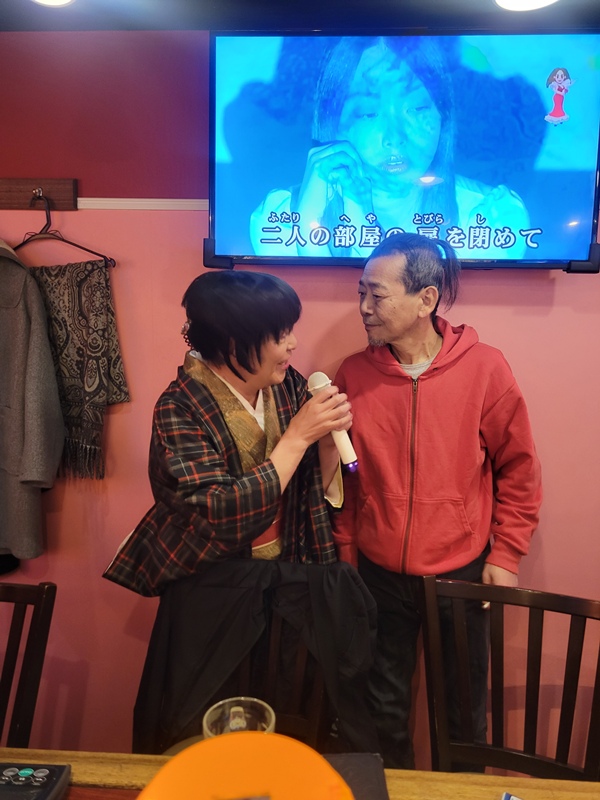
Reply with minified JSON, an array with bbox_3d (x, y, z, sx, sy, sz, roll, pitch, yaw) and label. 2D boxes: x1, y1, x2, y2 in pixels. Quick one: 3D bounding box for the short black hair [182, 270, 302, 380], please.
[{"bbox_3d":[-0.130,-0.167,1.340,0.250,0.240,0.215,4,7,28],"label":"short black hair"}]

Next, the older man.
[{"bbox_3d":[0.330,0.405,1.550,0.510,1.630,0.320,3,6,21],"label":"older man"}]

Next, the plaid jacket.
[{"bbox_3d":[-0.180,0.185,1.410,0.470,0.530,0.390,-3,7,-36],"label":"plaid jacket"}]

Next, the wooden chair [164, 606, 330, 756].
[{"bbox_3d":[-0.090,0.827,1.140,0.430,0.880,0.500,1,6,-2],"label":"wooden chair"}]

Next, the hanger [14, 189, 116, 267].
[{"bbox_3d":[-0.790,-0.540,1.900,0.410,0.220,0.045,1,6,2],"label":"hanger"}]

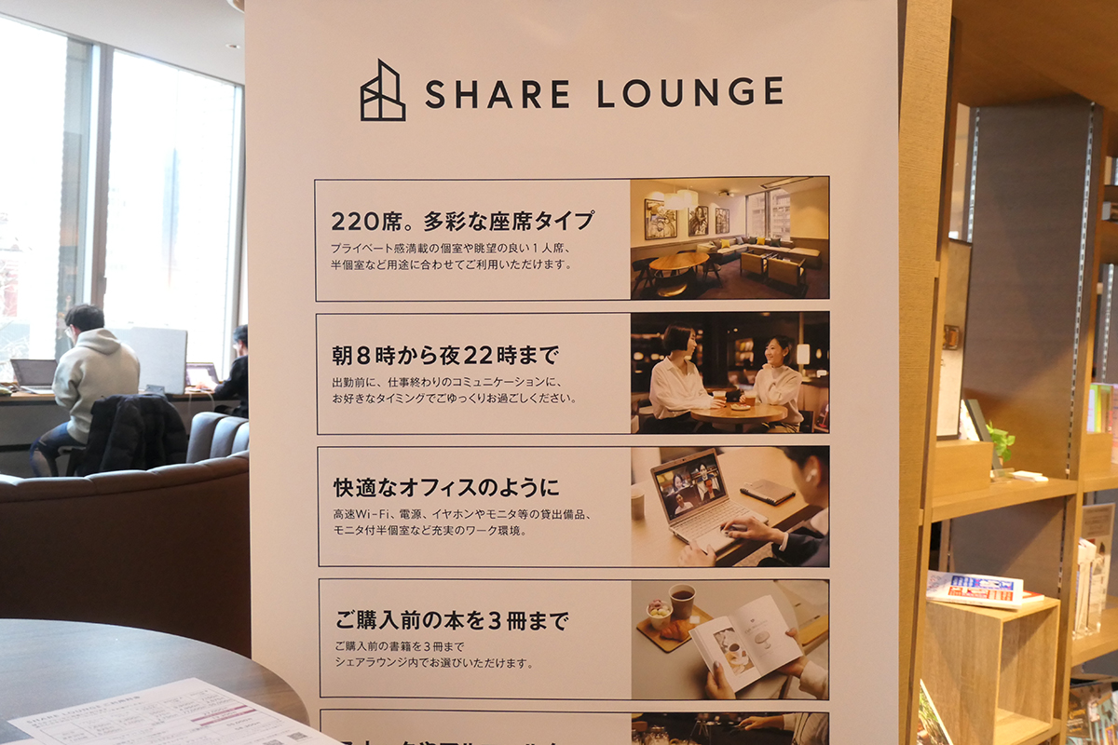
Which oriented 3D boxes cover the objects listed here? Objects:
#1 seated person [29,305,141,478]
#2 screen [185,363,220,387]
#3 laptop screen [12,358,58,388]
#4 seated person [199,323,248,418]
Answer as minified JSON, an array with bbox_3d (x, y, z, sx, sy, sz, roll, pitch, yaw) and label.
[{"bbox_3d":[-3.044,0.221,6.364,0.660,1.324,0.520,4,2,34],"label":"seated person"},{"bbox_3d":[-2.810,0.017,7.799,0.012,0.198,0.299,-28,-16,31],"label":"screen"},{"bbox_3d":[-3.467,0.002,6.623,0.012,0.211,0.309,-37,-19,27],"label":"laptop screen"},{"bbox_3d":[-2.351,0.260,7.464,0.680,1.251,0.510,4,2,34],"label":"seated person"}]

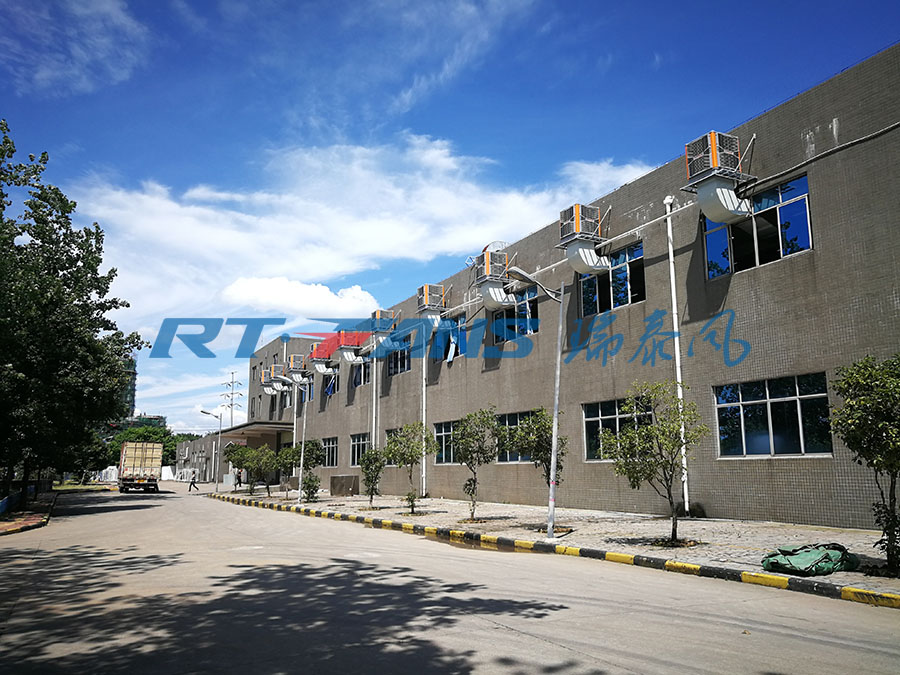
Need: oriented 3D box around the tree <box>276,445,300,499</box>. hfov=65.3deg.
[{"bbox_3d":[-8.478,7.088,37.121,1.292,2.924,1.292,6,-12,-27],"label":"tree"}]

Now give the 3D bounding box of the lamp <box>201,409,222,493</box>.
[{"bbox_3d":[-17.186,8.163,50.718,1.537,5.984,0.299,6,-12,-27],"label":"lamp"}]

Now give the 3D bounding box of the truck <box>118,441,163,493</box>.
[{"bbox_3d":[-23.732,9.898,53.773,2.500,3.600,9.000,5,-12,-26],"label":"truck"}]

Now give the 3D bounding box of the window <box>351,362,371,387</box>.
[{"bbox_3d":[-5.922,2.223,47.037,0.150,1.981,3.504,6,-12,-27],"label":"window"}]

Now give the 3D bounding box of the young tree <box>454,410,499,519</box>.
[{"bbox_3d":[0.797,3.660,20.234,1.333,3.106,1.266,0,-11,2],"label":"young tree"}]

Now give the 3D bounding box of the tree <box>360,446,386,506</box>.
[{"bbox_3d":[-2.978,5.435,27.247,1.007,2.226,1.007,1,-11,-6],"label":"tree"}]

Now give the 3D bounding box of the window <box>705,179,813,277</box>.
[{"bbox_3d":[8.534,-2.983,19.687,0.150,2.064,3.504,6,-12,-27],"label":"window"}]

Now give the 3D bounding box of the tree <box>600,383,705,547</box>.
[{"bbox_3d":[4.155,2.500,14.302,2.172,3.178,2.063,-3,-11,17],"label":"tree"}]

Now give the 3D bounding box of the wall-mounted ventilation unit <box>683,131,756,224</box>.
[{"bbox_3d":[7.932,-4.500,20.675,1.877,2.394,1.292,6,-12,-27],"label":"wall-mounted ventilation unit"}]

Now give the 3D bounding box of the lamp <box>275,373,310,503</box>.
[{"bbox_3d":[-7.513,4.671,32.692,1.537,5.984,0.299,6,-12,-27],"label":"lamp"}]

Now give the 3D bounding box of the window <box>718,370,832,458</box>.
[{"bbox_3d":[8.521,2.173,18.736,0.150,2.050,3.504,6,-12,-27],"label":"window"}]

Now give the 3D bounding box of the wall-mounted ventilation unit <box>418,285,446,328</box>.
[{"bbox_3d":[-0.819,-1.490,37.160,1.478,2.251,1.142,5,-12,-27],"label":"wall-mounted ventilation unit"}]

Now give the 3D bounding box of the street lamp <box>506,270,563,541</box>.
[{"bbox_3d":[1.822,1.400,15.793,1.628,5.958,0.320,11,-15,-26],"label":"street lamp"}]

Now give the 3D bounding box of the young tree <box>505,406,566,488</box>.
[{"bbox_3d":[2.166,3.238,17.430,1.469,2.992,1.469,0,-11,0],"label":"young tree"}]

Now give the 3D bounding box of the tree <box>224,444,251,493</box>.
[{"bbox_3d":[-15.256,9.487,50.398,1.768,3.264,1.768,6,-12,-27],"label":"tree"}]

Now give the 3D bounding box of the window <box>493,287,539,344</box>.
[{"bbox_3d":[2.917,-0.969,31.425,0.150,2.150,3.629,5,-12,-27],"label":"window"}]

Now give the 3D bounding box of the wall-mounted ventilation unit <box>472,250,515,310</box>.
[{"bbox_3d":[2.115,-2.393,31.551,1.877,2.394,1.292,6,-12,-27],"label":"wall-mounted ventilation unit"}]

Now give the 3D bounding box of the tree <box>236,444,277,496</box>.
[{"bbox_3d":[-11.772,8.203,43.592,1.972,3.196,1.972,6,-12,-27],"label":"tree"}]

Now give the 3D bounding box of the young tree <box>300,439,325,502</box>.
[{"bbox_3d":[-6.587,6.425,33.879,1.197,2.992,1.197,6,-12,-27],"label":"young tree"}]

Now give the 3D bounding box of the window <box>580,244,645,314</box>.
[{"bbox_3d":[5.881,-2.035,25.834,0.150,2.150,3.646,5,-12,-27],"label":"window"}]

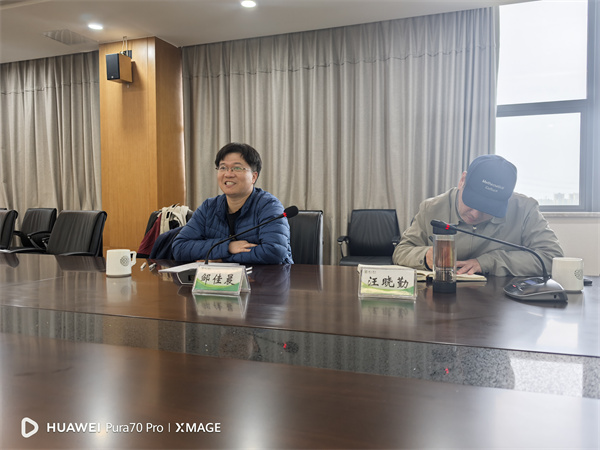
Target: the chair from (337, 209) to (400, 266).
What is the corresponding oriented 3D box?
[{"bbox_3d":[0.722,0.323,4.791,0.620,0.960,0.640,1,2,18],"label":"chair"}]

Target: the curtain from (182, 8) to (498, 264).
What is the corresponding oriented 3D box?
[{"bbox_3d":[0.285,-0.724,5.415,3.660,3.000,0.180,1,2,18],"label":"curtain"}]

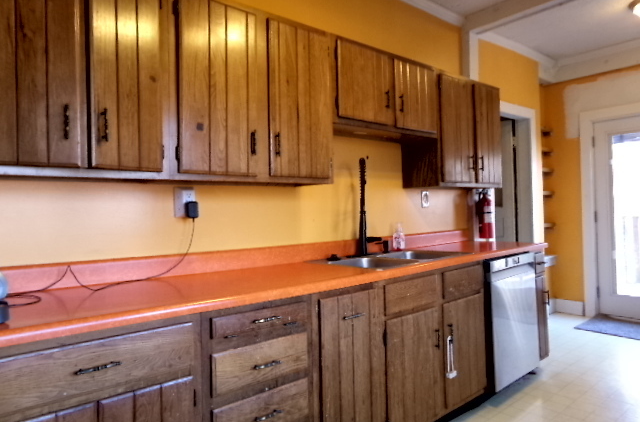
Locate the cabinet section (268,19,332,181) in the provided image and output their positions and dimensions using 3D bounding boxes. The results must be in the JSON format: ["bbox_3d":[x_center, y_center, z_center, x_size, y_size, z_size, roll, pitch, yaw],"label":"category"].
[{"bbox_3d":[-0.187,-0.512,2.219,0.400,0.750,0.310,-1,0,-41],"label":"cabinet section"}]

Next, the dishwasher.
[{"bbox_3d":[1.015,0.681,2.974,0.605,0.785,0.620,-1,0,-41],"label":"dishwasher"}]

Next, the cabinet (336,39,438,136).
[{"bbox_3d":[0.312,-0.679,2.650,0.915,0.451,0.310,-1,0,-41],"label":"cabinet"}]

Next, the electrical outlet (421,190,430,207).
[{"bbox_3d":[0.771,-0.088,3.222,0.080,0.120,0.014,-1,0,-41],"label":"electrical outlet"}]

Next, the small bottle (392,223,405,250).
[{"bbox_3d":[0.517,0.172,2.923,0.075,0.180,0.055,-1,0,-15],"label":"small bottle"}]

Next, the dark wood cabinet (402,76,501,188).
[{"bbox_3d":[0.974,-0.540,3.212,0.815,0.760,0.310,-1,0,-41],"label":"dark wood cabinet"}]

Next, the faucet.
[{"bbox_3d":[0.286,-0.018,2.608,0.150,0.570,0.220,-2,0,6],"label":"faucet"}]

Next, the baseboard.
[{"bbox_3d":[2.699,1.050,4.820,0.020,0.150,0.310,-1,0,-41],"label":"baseboard"}]

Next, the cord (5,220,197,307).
[{"bbox_3d":[-0.772,0.165,1.722,0.760,0.256,0.240,-1,0,-41],"label":"cord"}]

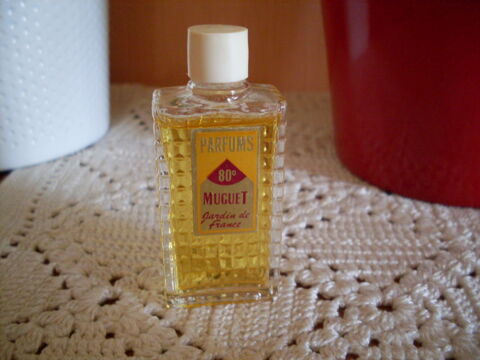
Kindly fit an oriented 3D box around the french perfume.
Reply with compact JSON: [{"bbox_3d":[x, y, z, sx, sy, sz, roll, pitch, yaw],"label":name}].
[{"bbox_3d":[-0.005,-0.003,0.138,0.030,0.071,0.020,-1,25,-4],"label":"french perfume"}]

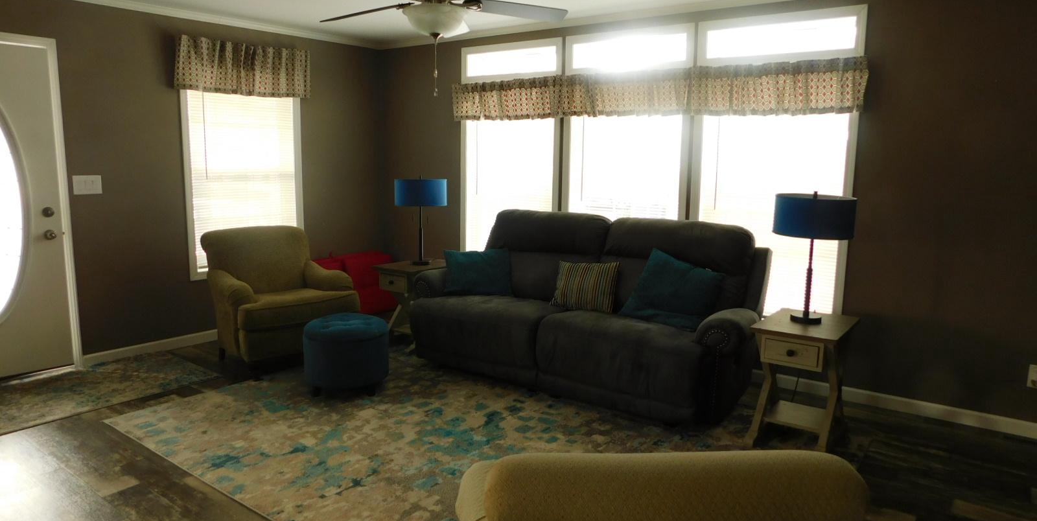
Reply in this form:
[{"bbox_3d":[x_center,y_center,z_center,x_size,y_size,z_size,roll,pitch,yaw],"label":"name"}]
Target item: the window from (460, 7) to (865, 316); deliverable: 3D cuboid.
[{"bbox_3d":[0.739,-0.677,4.956,3.067,1.880,0.100,7,11,37],"label":"window"}]

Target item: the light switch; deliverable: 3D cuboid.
[{"bbox_3d":[-2.821,-0.495,4.521,0.015,0.120,0.170,7,11,37],"label":"light switch"}]

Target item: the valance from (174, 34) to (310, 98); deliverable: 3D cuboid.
[{"bbox_3d":[-2.074,-1.457,5.259,0.100,0.370,1.090,7,11,37],"label":"valance"}]

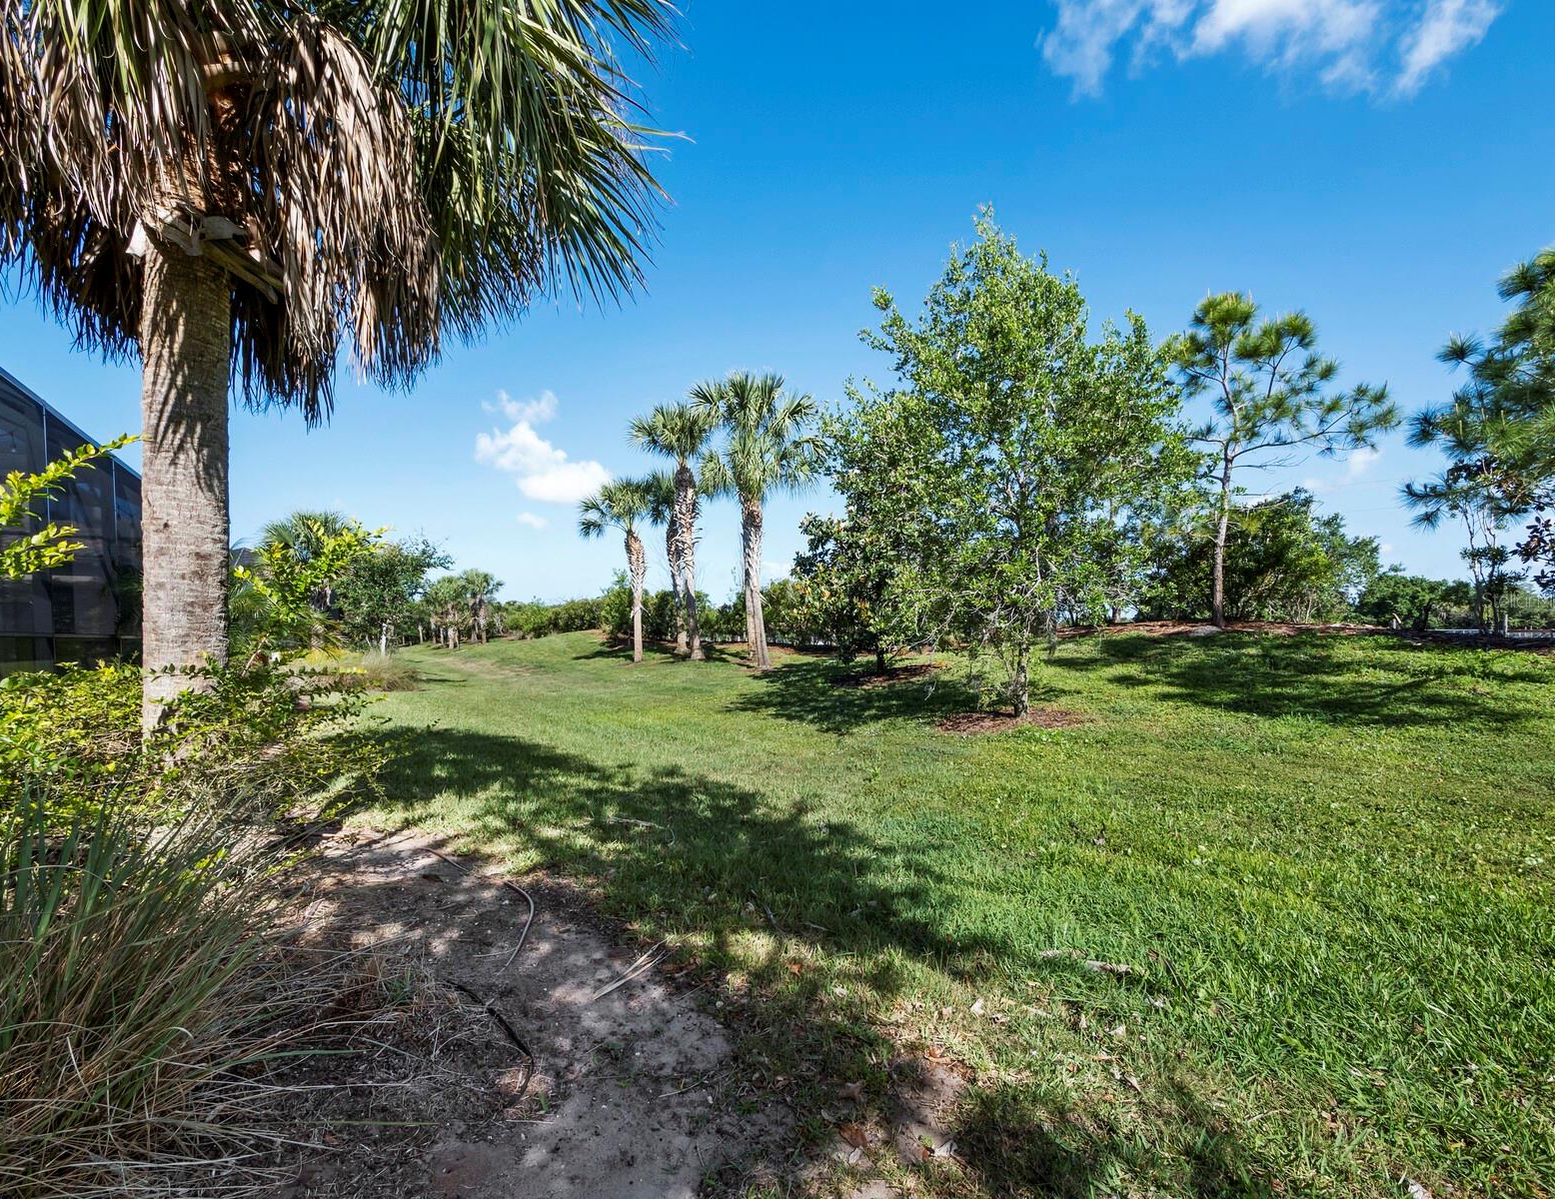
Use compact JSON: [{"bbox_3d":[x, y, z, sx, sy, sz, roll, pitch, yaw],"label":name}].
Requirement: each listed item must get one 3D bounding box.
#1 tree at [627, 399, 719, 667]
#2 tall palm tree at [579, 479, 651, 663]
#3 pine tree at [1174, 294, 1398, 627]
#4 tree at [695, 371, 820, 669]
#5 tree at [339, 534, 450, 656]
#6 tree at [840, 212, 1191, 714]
[{"bbox_3d":[-3.032,-1.978,18.800,2.490,7.510,2.420,-1,0,0],"label":"tree"},{"bbox_3d":[-4.789,-0.825,19.000,2.090,5.390,2.020,-1,0,0],"label":"tall palm tree"},{"bbox_3d":[10.860,-2.971,13.800,4.700,7.110,4.560,-1,0,0],"label":"pine tree"},{"bbox_3d":[-0.518,-2.121,17.300,3.270,7.980,3.180,-1,0,0],"label":"tree"},{"bbox_3d":[-15.491,-0.176,26.000,4.530,4.870,4.390,-1,0,0],"label":"tree"},{"bbox_3d":[3.467,-1.987,9.400,5.000,7.310,4.850,-1,0,0],"label":"tree"}]

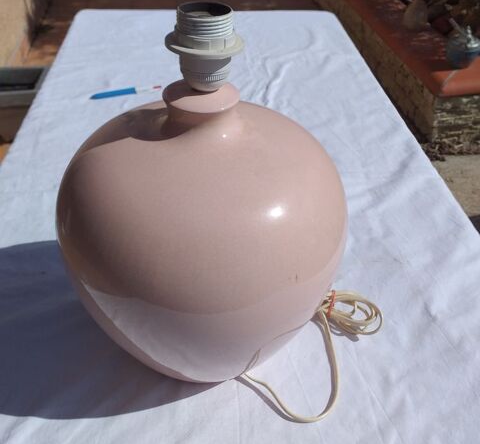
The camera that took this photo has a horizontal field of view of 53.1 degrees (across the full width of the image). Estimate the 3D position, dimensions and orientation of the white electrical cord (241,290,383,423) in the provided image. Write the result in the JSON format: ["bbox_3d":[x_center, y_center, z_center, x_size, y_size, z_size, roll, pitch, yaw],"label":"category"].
[{"bbox_3d":[0.086,0.131,0.495,0.172,0.028,0.090,-31,52,-32],"label":"white electrical cord"}]

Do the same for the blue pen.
[{"bbox_3d":[-0.205,-0.241,0.898,0.148,0.013,0.013,-15,45,-19],"label":"blue pen"}]

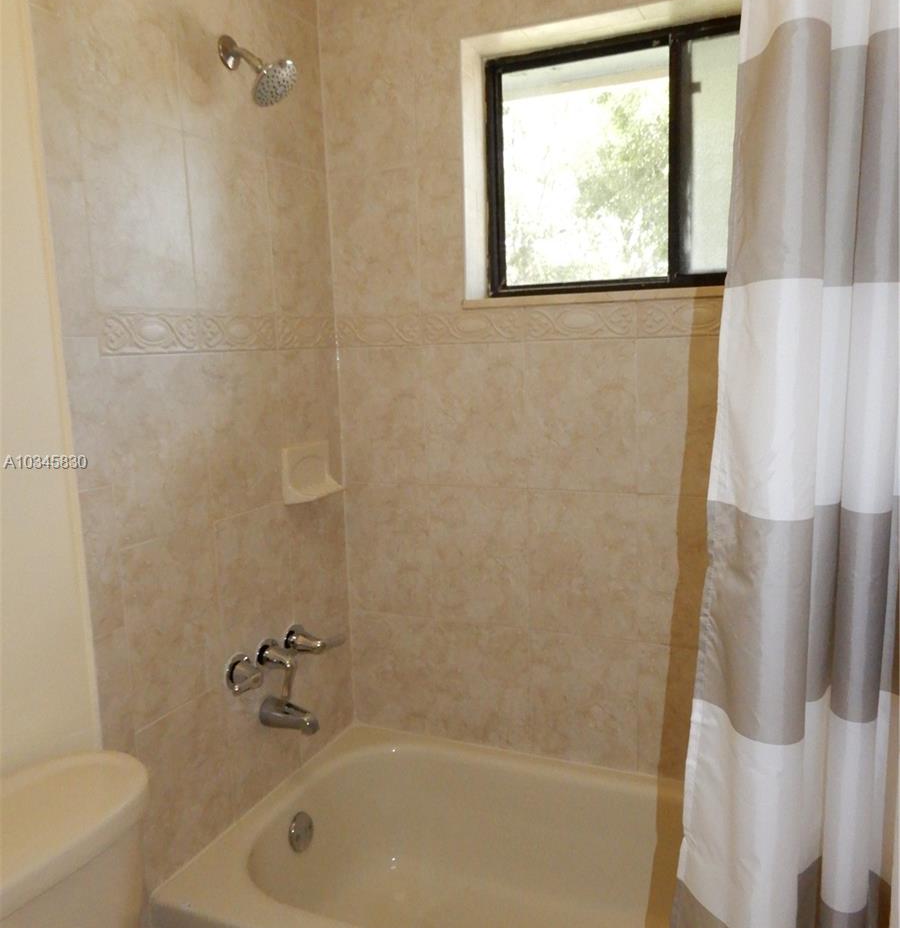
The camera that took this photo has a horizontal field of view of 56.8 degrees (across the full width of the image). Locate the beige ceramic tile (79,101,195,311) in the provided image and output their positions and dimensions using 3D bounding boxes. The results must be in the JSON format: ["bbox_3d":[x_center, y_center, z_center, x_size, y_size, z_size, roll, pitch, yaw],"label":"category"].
[{"bbox_3d":[-0.554,-0.443,1.495,0.010,0.338,0.245,2,9,25],"label":"beige ceramic tile"}]

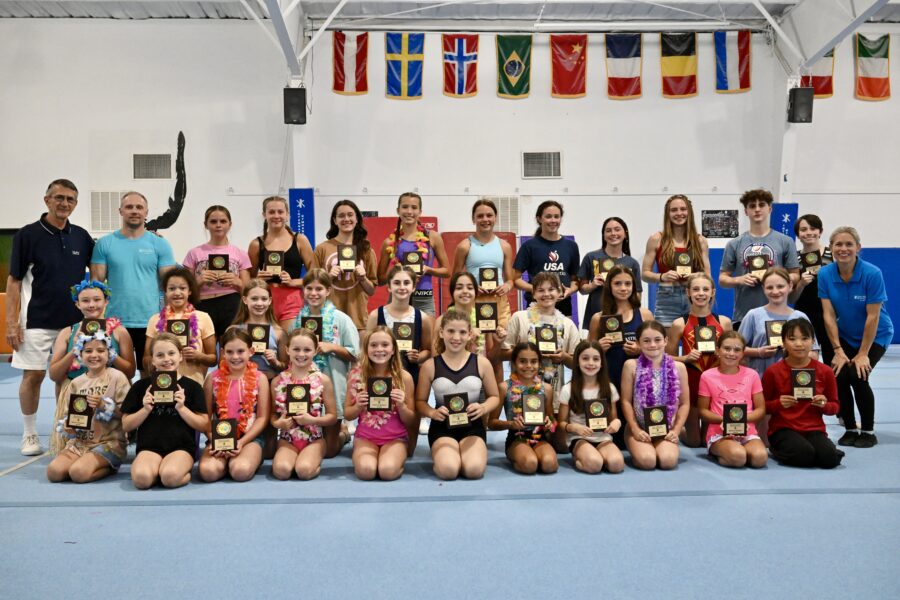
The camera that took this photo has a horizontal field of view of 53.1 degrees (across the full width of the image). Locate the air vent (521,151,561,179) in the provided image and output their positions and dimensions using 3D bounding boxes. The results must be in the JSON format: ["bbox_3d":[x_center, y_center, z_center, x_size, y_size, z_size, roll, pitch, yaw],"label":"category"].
[{"bbox_3d":[1.680,-2.488,16.522,0.773,0.533,0.080,0,1,-2],"label":"air vent"}]

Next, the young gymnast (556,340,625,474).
[{"bbox_3d":[0.805,0.598,5.180,0.380,0.730,0.500,0,1,-2],"label":"young gymnast"}]

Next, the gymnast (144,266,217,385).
[{"bbox_3d":[-1.650,0.380,5.520,0.430,1.170,0.500,-1,1,-9],"label":"gymnast"}]

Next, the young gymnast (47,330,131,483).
[{"bbox_3d":[-2.033,0.572,5.090,0.420,0.800,0.580,0,1,-7],"label":"young gymnast"}]

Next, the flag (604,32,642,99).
[{"bbox_3d":[3.196,-4.308,16.569,0.686,1.217,0.060,0,1,-2],"label":"flag"}]

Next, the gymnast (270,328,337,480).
[{"bbox_3d":[-0.839,0.564,5.120,0.370,0.800,0.570,0,1,-3],"label":"gymnast"}]

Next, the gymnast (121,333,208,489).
[{"bbox_3d":[-1.531,0.573,4.814,0.460,0.770,0.520,0,1,-11],"label":"gymnast"}]

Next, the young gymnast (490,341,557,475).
[{"bbox_3d":[0.432,0.599,5.169,0.370,0.723,0.540,-1,1,-3],"label":"young gymnast"}]

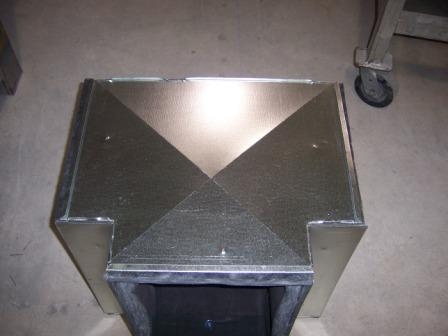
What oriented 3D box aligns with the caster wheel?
[{"bbox_3d":[0.521,-0.275,1.612,0.137,0.150,0.052,38,62,23],"label":"caster wheel"}]

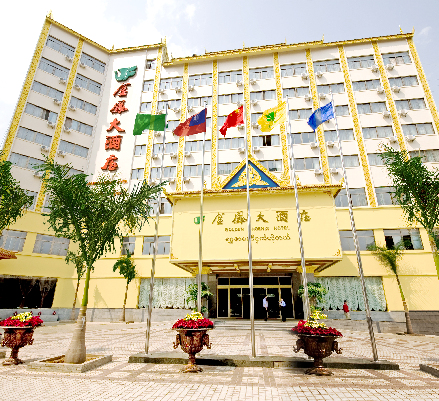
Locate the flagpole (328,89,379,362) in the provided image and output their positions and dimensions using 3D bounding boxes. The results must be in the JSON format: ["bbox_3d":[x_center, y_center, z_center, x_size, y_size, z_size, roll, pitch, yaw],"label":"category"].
[{"bbox_3d":[4.277,0.005,8.266,0.130,9.233,0.130,-3,-19,7],"label":"flagpole"}]

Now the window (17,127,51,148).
[{"bbox_3d":[-19.921,-6.891,27.088,2.970,1.300,0.200,15,-25,-37],"label":"window"}]

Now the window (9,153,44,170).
[{"bbox_3d":[-19.911,-3.995,26.064,2.910,1.250,0.200,15,-25,-37],"label":"window"}]

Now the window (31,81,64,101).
[{"bbox_3d":[-18.834,-12.020,27.571,2.762,1.172,0.150,15,-25,-36],"label":"window"}]

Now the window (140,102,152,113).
[{"bbox_3d":[-9.018,-11.422,30.831,1.324,1.469,0.200,-3,-19,7],"label":"window"}]

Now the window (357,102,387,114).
[{"bbox_3d":[16.299,-9.866,26.697,2.785,1.134,0.180,-3,-19,7],"label":"window"}]

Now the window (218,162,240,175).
[{"bbox_3d":[1.328,-3.292,26.543,2.857,1.401,0.200,-3,-19,7],"label":"window"}]

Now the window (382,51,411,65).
[{"bbox_3d":[20.794,-16.575,29.299,2.950,1.790,0.200,-3,-20,7],"label":"window"}]

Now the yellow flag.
[{"bbox_3d":[2.079,-3.253,9.710,1.180,1.280,0.400,-3,-19,7],"label":"yellow flag"}]

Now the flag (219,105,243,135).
[{"bbox_3d":[0.697,-4.474,14.186,1.444,2.027,0.350,-2,-20,8],"label":"flag"}]

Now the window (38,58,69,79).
[{"bbox_3d":[-18.834,-15.098,28.678,2.804,1.351,0.150,15,-25,-36],"label":"window"}]

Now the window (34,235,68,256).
[{"bbox_3d":[-16.710,4.509,24.958,2.857,1.853,0.200,15,-24,-38],"label":"window"}]

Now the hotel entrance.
[{"bbox_3d":[3.093,8.499,21.924,6.694,3.419,0.500,-3,-19,7],"label":"hotel entrance"}]

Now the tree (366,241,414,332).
[{"bbox_3d":[14.025,6.939,20.256,2.850,7.000,2.200,-3,-19,7],"label":"tree"}]

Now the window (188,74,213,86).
[{"bbox_3d":[-2.380,-15.028,31.177,2.969,1.722,0.180,-3,-19,7],"label":"window"}]

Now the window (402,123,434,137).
[{"bbox_3d":[19.973,-7.044,25.090,2.762,1.311,0.200,-3,-19,7],"label":"window"}]

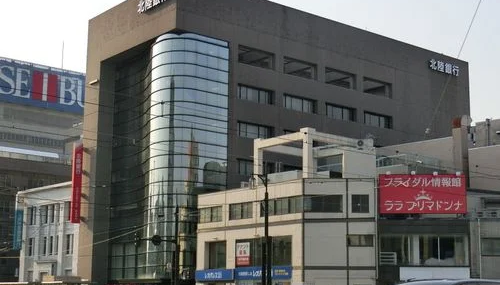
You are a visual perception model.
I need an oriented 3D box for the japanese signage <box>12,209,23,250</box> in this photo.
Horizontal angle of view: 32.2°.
[{"bbox_3d":[-28.092,10.593,105.301,0.900,4.747,0.400,8,-13,-36],"label":"japanese signage"}]

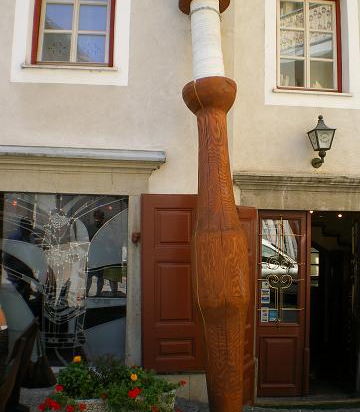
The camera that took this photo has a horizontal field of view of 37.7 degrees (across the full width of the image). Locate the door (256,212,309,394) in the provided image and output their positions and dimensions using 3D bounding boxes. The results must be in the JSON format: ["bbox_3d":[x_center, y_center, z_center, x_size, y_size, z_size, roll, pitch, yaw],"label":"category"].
[{"bbox_3d":[1.156,1.096,5.956,0.591,2.066,0.070,2,-6,-7],"label":"door"}]

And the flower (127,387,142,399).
[{"bbox_3d":[-0.363,1.487,4.200,0.120,0.090,0.100,2,-5,-4],"label":"flower"}]

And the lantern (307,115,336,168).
[{"bbox_3d":[1.569,-0.729,5.888,0.260,0.575,0.310,2,-6,-7],"label":"lantern"}]

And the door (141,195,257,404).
[{"bbox_3d":[0.206,1.002,5.690,1.240,2.235,0.100,2,-5,-4],"label":"door"}]

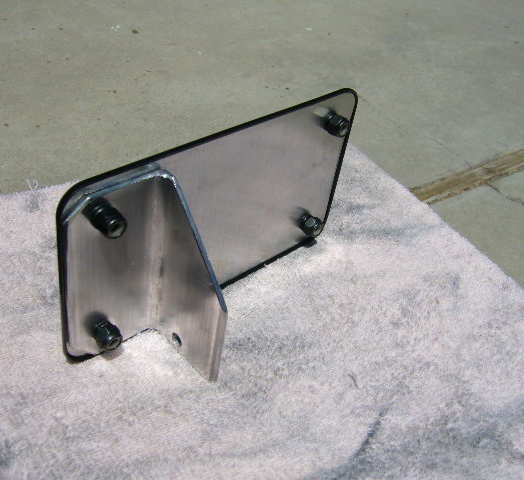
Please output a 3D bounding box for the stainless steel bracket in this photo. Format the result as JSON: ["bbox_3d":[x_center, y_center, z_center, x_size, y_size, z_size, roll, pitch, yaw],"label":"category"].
[{"bbox_3d":[-0.004,0.001,0.320,0.185,0.108,0.057,-26,52,-37],"label":"stainless steel bracket"}]

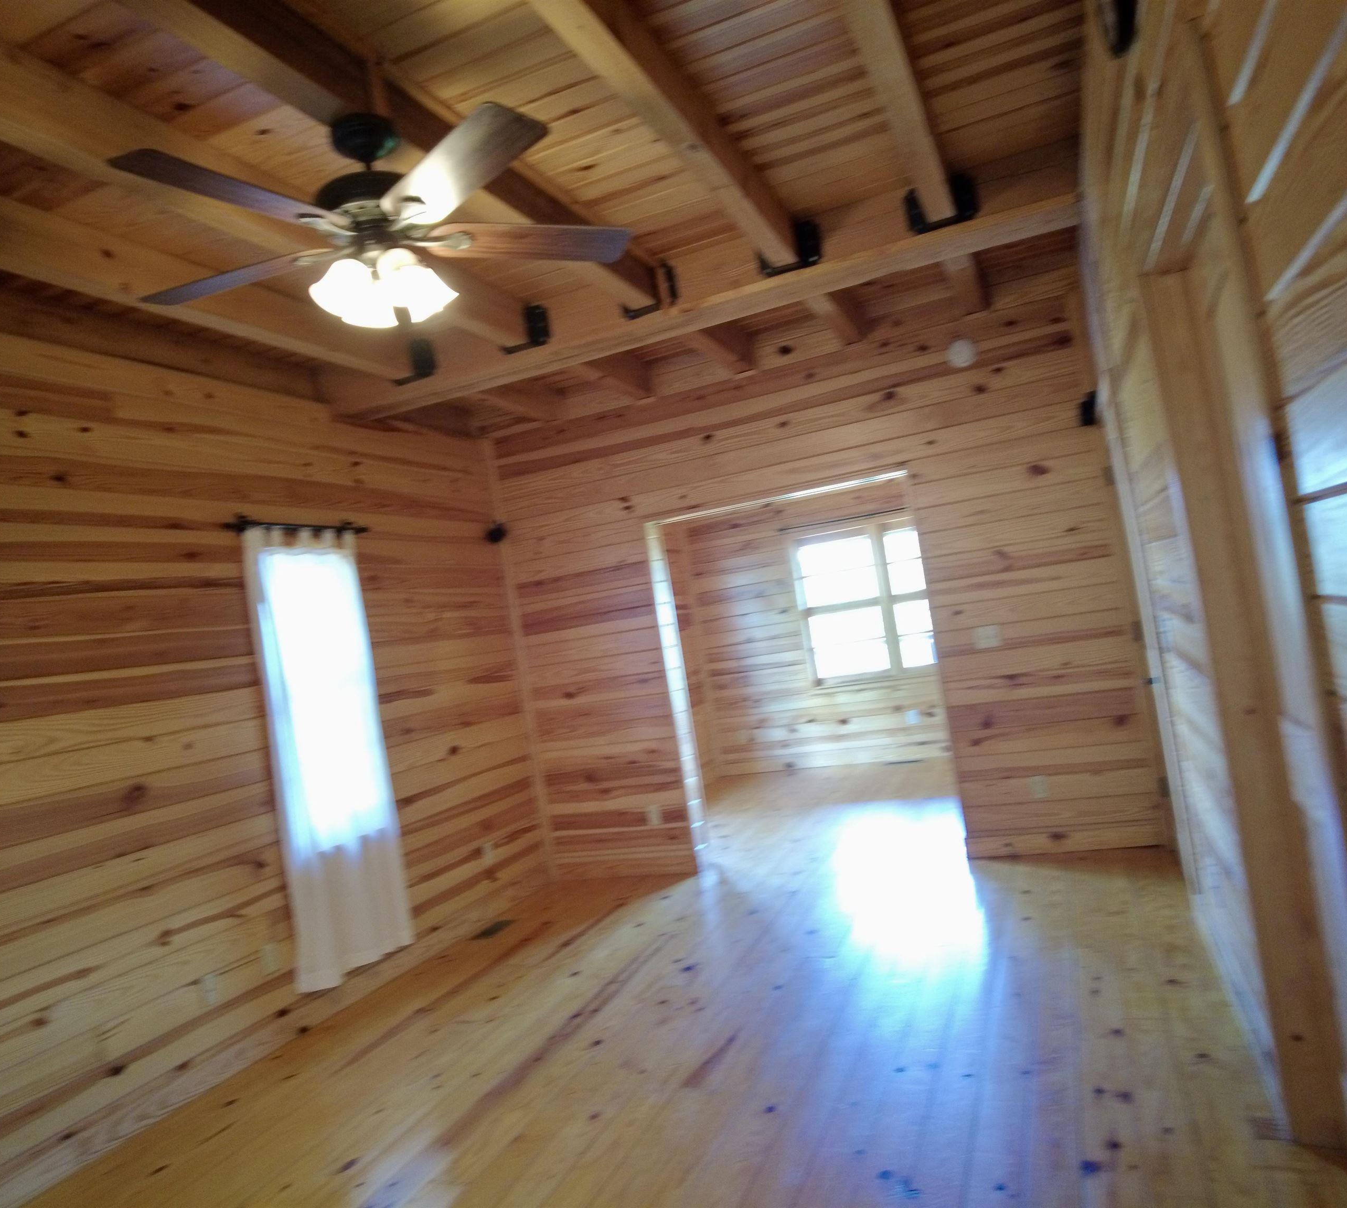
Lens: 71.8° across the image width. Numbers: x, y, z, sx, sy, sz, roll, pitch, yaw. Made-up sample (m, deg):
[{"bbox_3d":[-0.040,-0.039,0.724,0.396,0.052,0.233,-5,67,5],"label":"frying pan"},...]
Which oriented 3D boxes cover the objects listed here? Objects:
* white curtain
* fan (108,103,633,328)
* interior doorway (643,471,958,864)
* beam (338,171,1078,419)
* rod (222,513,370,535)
[{"bbox_3d":[-1.571,0.652,4.279,0.075,2.006,0.710,-10,-2,22],"label":"white curtain"},{"bbox_3d":[-0.776,-0.996,2.361,1.300,0.530,1.300,-10,-2,22],"label":"fan"},{"bbox_3d":[0.741,0.439,5.371,1.567,2.099,0.190,-10,-2,22],"label":"interior doorway"},{"bbox_3d":[-0.060,-1.368,4.260,3.534,0.235,0.241,-10,-2,22],"label":"beam"},{"bbox_3d":[-1.734,-0.352,4.332,0.085,0.055,0.870,-10,-2,22],"label":"rod"}]

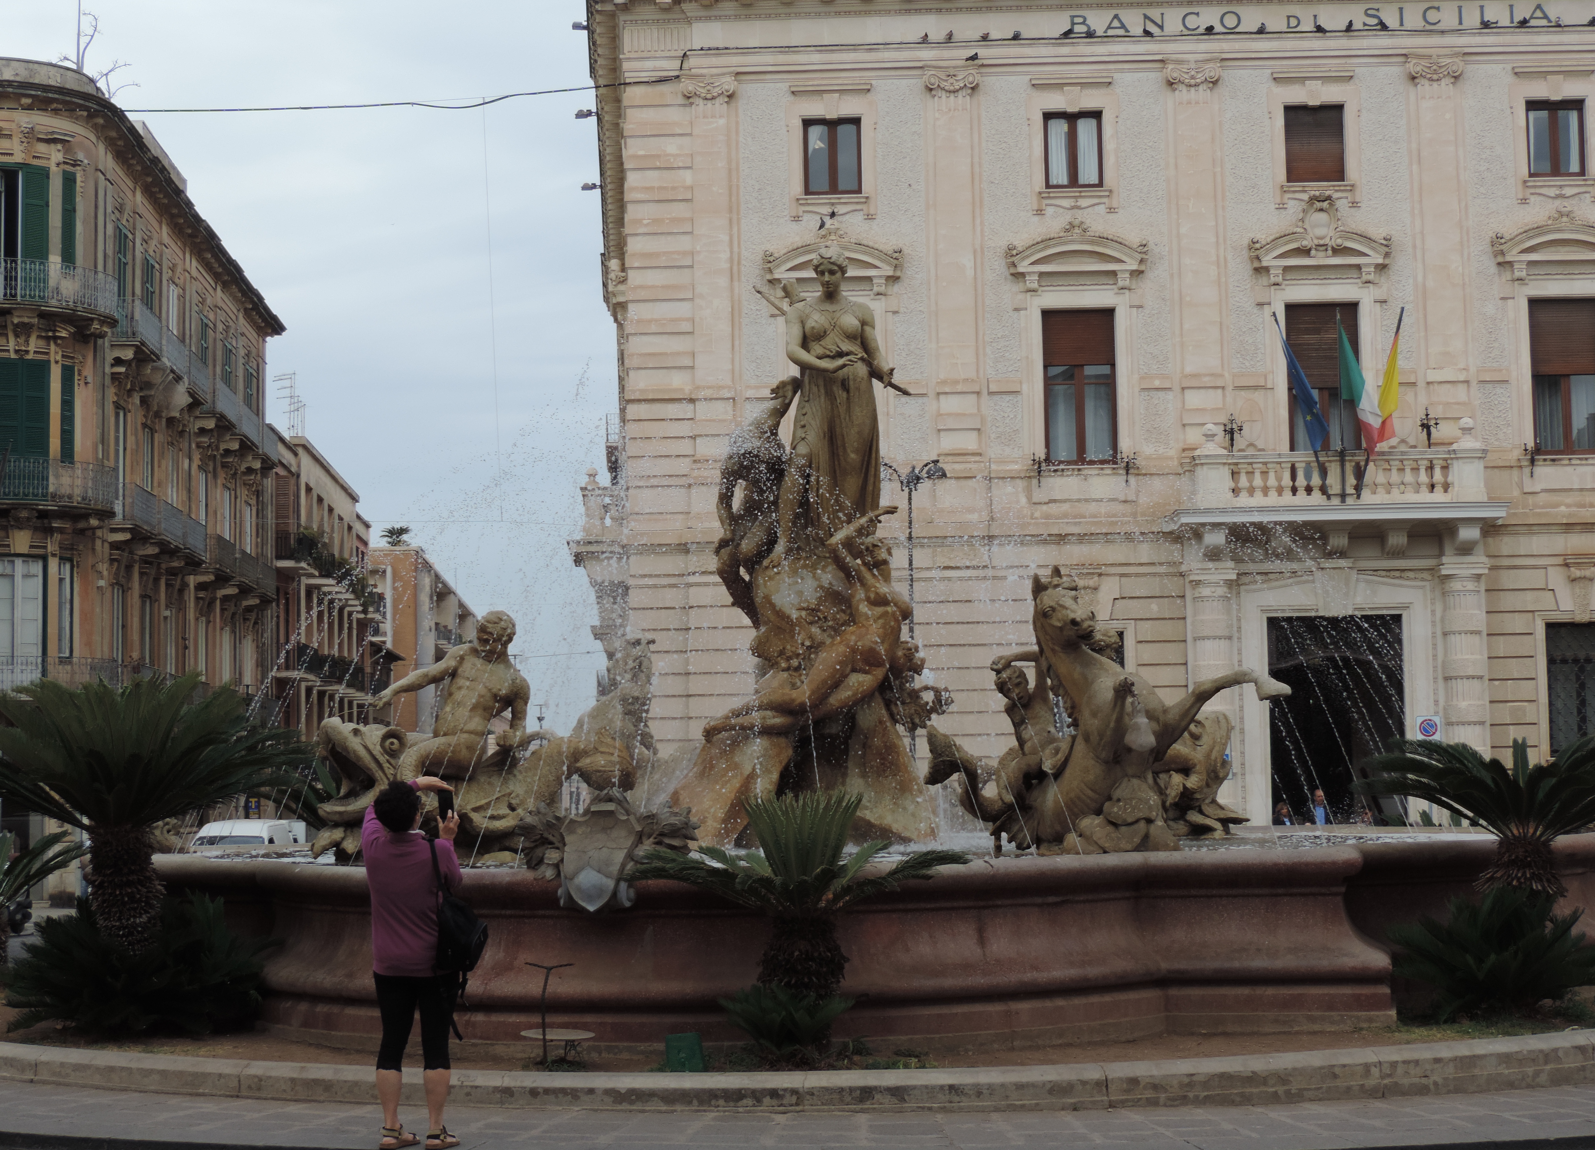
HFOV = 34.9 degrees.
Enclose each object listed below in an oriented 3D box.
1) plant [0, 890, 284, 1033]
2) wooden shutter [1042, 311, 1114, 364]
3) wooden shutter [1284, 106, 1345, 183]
[{"bbox_3d":[-4.083,2.417,15.755,1.712,0.891,1.500,-1,-5,0],"label":"plant"},{"bbox_3d":[4.772,-4.043,43.052,1.210,0.950,0.060,-1,-5,1],"label":"wooden shutter"},{"bbox_3d":[9.361,-7.789,45.848,1.086,1.423,0.080,-1,-5,2],"label":"wooden shutter"}]

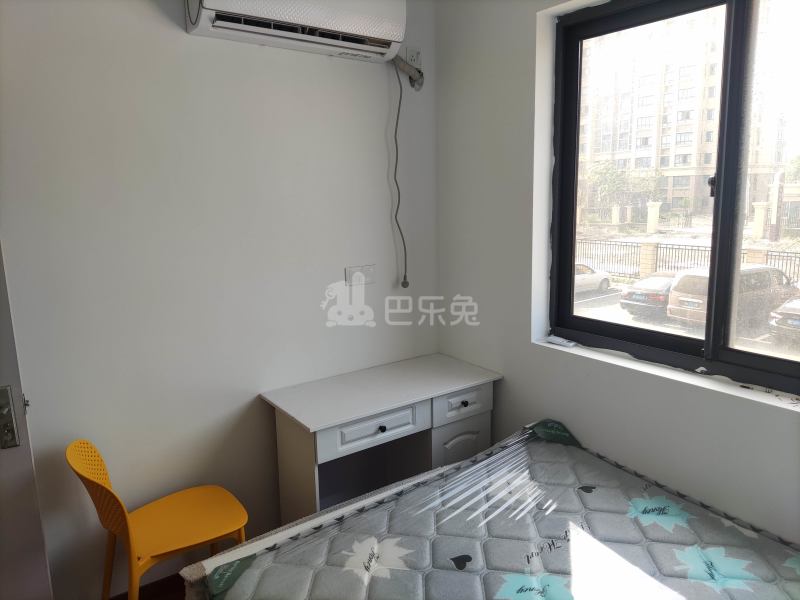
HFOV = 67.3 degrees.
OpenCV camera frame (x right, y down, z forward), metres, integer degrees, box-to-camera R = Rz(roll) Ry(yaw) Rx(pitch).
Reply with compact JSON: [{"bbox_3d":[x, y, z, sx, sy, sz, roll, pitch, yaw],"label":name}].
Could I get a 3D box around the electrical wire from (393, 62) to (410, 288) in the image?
[{"bbox_3d":[0.004,-0.583,2.915,0.071,1.073,0.050,-9,13,-34],"label":"electrical wire"}]

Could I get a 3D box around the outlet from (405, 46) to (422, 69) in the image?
[{"bbox_3d":[0.070,-1.144,2.842,0.088,0.088,0.012,-9,13,-35],"label":"outlet"}]

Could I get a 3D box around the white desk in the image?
[{"bbox_3d":[-0.053,0.753,2.759,1.000,0.755,0.510,-9,13,-35],"label":"white desk"}]

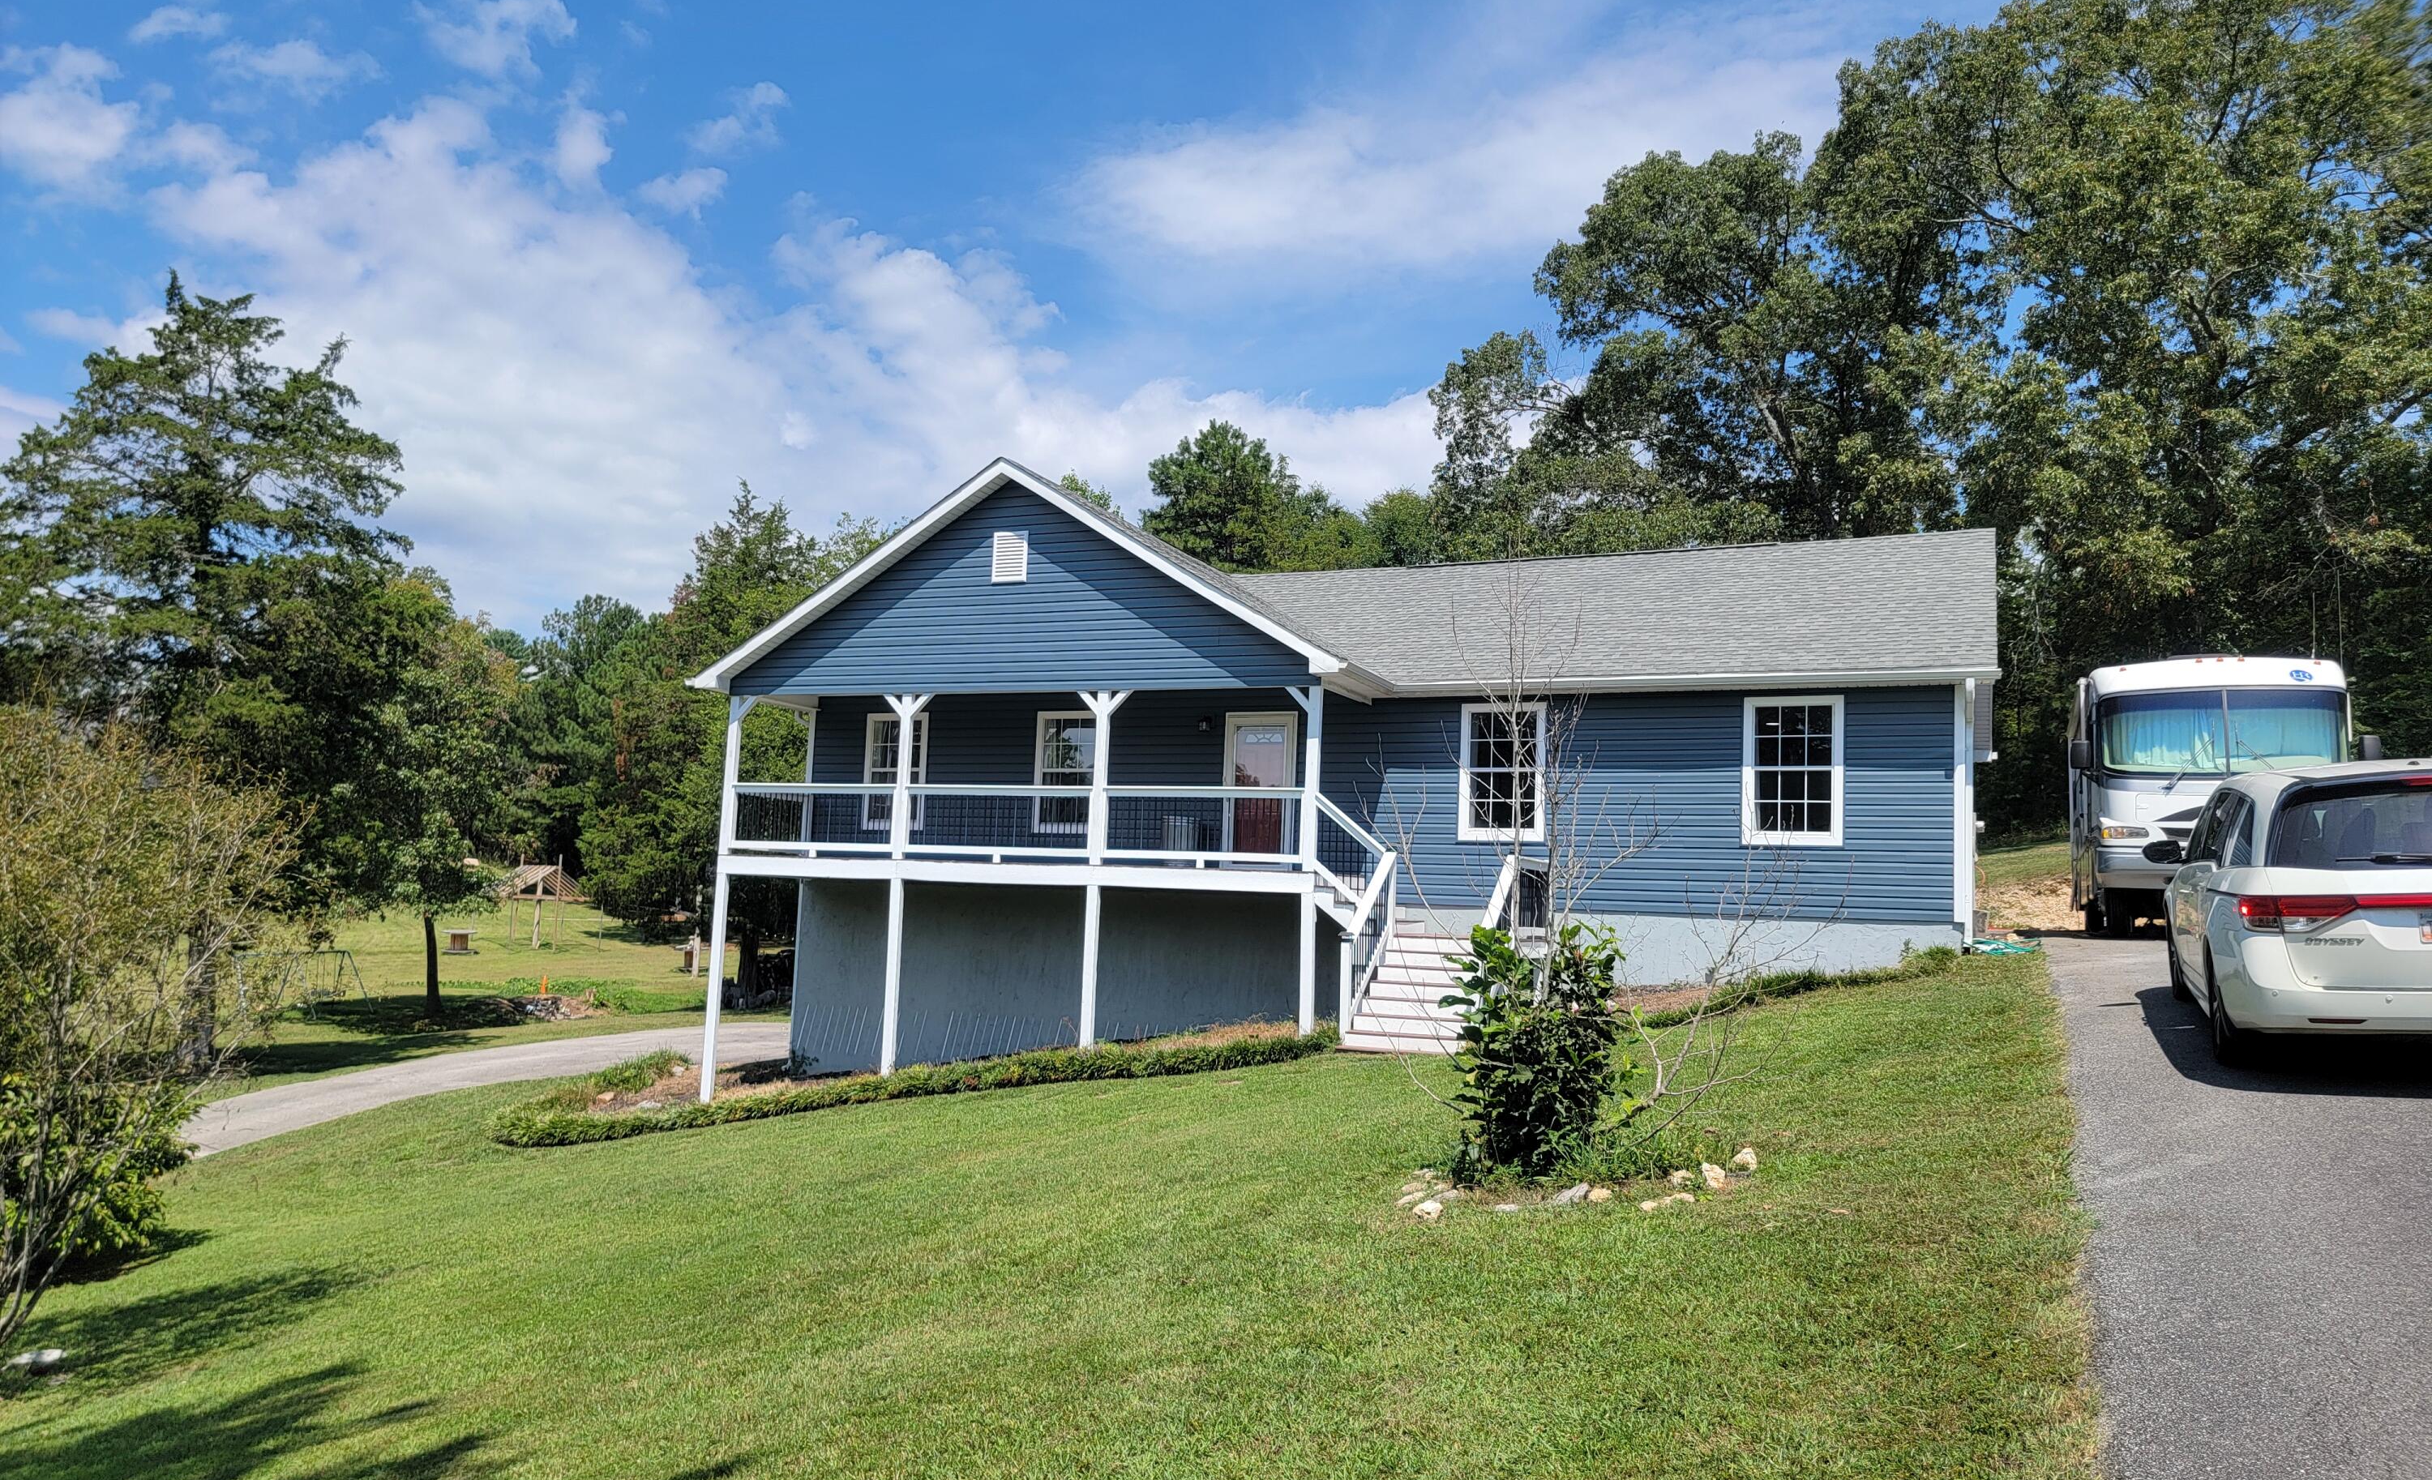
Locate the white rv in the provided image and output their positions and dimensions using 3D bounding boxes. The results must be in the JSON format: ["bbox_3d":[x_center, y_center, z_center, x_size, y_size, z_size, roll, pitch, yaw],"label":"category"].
[{"bbox_3d":[13.566,1.053,23.579,2.550,3.380,10.000,-1,-7,25],"label":"white rv"}]

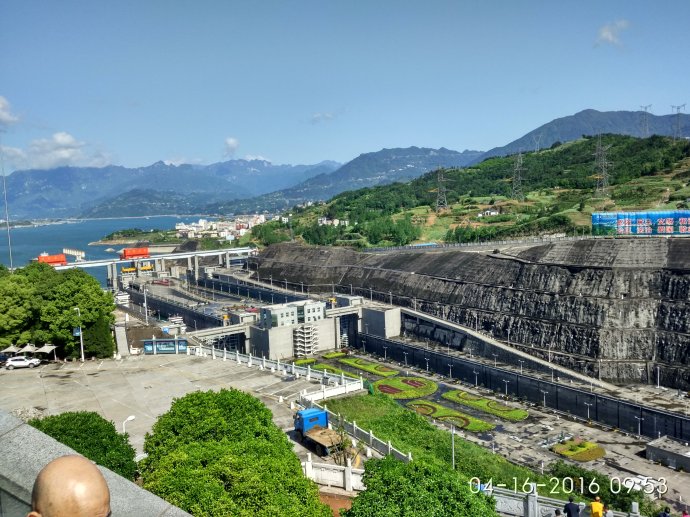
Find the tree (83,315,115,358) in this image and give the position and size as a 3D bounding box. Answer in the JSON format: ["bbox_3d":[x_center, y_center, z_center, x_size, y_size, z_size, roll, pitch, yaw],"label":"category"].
[{"bbox_3d":[-35.585,11.260,86.300,4.200,6.100,4.000,-5,6,-23],"label":"tree"}]

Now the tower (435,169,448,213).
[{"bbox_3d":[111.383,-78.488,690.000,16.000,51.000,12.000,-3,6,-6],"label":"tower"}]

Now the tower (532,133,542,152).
[{"bbox_3d":[434.719,-261.961,1350.000,20.000,45.000,10.000,-3,6,0],"label":"tower"}]

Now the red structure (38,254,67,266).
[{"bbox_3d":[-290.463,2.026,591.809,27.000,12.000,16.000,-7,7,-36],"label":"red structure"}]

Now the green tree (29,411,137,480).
[{"bbox_3d":[-14.654,11.880,33.500,5.700,6.600,5.700,-5,6,-25],"label":"green tree"}]

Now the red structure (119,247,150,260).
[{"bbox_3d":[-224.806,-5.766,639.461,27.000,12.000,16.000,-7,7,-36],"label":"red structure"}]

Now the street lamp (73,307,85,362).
[{"bbox_3d":[-36.556,10.493,82.000,1.400,7.600,0.600,-6,7,-32],"label":"street lamp"}]

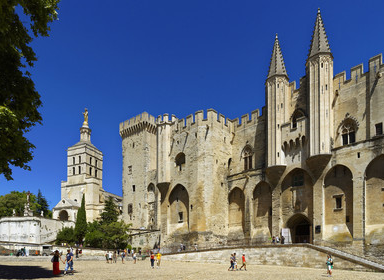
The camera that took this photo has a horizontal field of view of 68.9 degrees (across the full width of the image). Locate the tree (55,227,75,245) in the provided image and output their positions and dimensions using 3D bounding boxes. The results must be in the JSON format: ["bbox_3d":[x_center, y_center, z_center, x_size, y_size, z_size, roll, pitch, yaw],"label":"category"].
[{"bbox_3d":[-32.330,24.292,71.000,5.200,5.000,4.800,0,-6,0],"label":"tree"}]

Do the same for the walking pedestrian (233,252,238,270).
[{"bbox_3d":[4.390,12.200,28.000,0.600,1.750,0.500,0,-6,-3],"label":"walking pedestrian"}]

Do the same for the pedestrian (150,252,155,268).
[{"bbox_3d":[-3.920,12.020,28.000,0.500,1.660,0.400,1,-12,-6],"label":"pedestrian"}]

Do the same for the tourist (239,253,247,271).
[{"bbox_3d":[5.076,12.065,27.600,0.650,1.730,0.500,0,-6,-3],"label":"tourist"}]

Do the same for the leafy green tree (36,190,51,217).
[{"bbox_3d":[-50.384,21.545,95.000,4.800,10.500,4.800,0,-12,0],"label":"leafy green tree"}]

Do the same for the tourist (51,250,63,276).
[{"bbox_3d":[-8.904,8.063,18.400,0.650,1.670,0.500,-3,-7,27],"label":"tourist"}]

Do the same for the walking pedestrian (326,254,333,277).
[{"bbox_3d":[11.319,10.366,23.000,0.500,1.700,0.550,9,-15,-35],"label":"walking pedestrian"}]

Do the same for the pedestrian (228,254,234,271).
[{"bbox_3d":[3.970,12.250,28.000,0.650,1.660,0.500,0,-12,0],"label":"pedestrian"}]

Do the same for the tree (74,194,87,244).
[{"bbox_3d":[-27.875,19.875,70.000,3.000,12.300,3.000,0,-12,0],"label":"tree"}]

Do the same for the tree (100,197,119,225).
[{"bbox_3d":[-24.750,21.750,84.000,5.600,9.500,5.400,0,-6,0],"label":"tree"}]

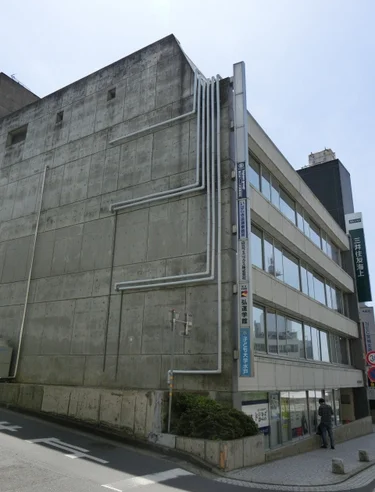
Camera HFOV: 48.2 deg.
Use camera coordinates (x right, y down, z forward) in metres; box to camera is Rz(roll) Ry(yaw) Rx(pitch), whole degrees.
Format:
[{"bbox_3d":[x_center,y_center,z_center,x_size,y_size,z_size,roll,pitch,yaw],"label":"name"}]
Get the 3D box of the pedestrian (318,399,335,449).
[{"bbox_3d":[5.048,6.487,15.337,0.520,1.700,0.420,5,-18,-11],"label":"pedestrian"}]

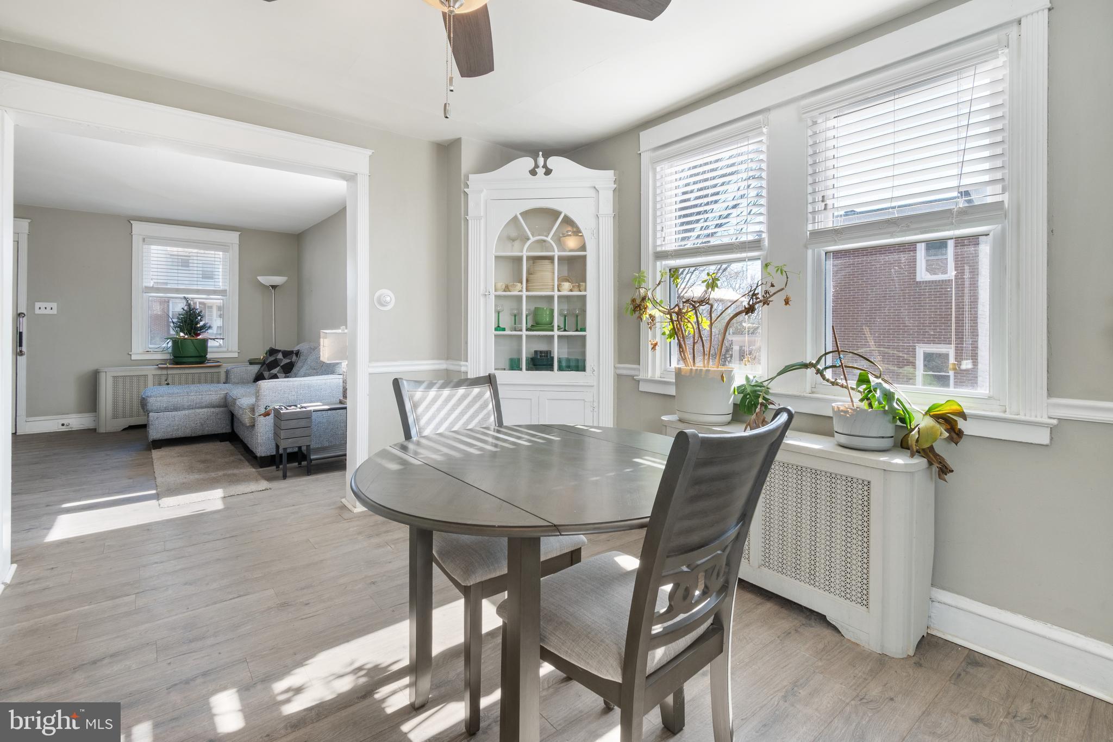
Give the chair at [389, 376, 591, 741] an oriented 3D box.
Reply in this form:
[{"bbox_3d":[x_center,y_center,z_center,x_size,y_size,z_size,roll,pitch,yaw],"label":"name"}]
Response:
[{"bbox_3d":[-0.250,0.536,1.685,0.460,0.975,0.580,-3,5,-35],"label":"chair"}]

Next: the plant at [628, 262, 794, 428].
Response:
[{"bbox_3d":[0.727,-0.133,2.291,0.480,0.800,0.680,-3,5,-41],"label":"plant"}]

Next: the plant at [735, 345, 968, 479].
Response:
[{"bbox_3d":[1.128,0.129,1.858,0.380,0.460,0.720,-3,5,-41],"label":"plant"}]

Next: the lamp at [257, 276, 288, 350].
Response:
[{"bbox_3d":[-3.694,-0.322,6.021,0.400,1.830,0.400,-3,5,-41],"label":"lamp"}]

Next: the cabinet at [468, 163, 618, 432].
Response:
[{"bbox_3d":[-0.090,-0.281,3.290,0.980,2.280,0.470,0,4,4],"label":"cabinet"}]

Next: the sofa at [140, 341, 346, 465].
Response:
[{"bbox_3d":[-3.080,0.259,4.674,1.660,0.930,2.200,-3,5,-41],"label":"sofa"}]

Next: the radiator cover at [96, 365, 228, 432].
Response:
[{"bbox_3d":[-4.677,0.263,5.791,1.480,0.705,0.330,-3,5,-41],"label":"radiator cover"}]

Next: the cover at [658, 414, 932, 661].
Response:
[{"bbox_3d":[0.978,0.632,2.105,0.310,0.685,1.110,-3,5,-41],"label":"cover"}]

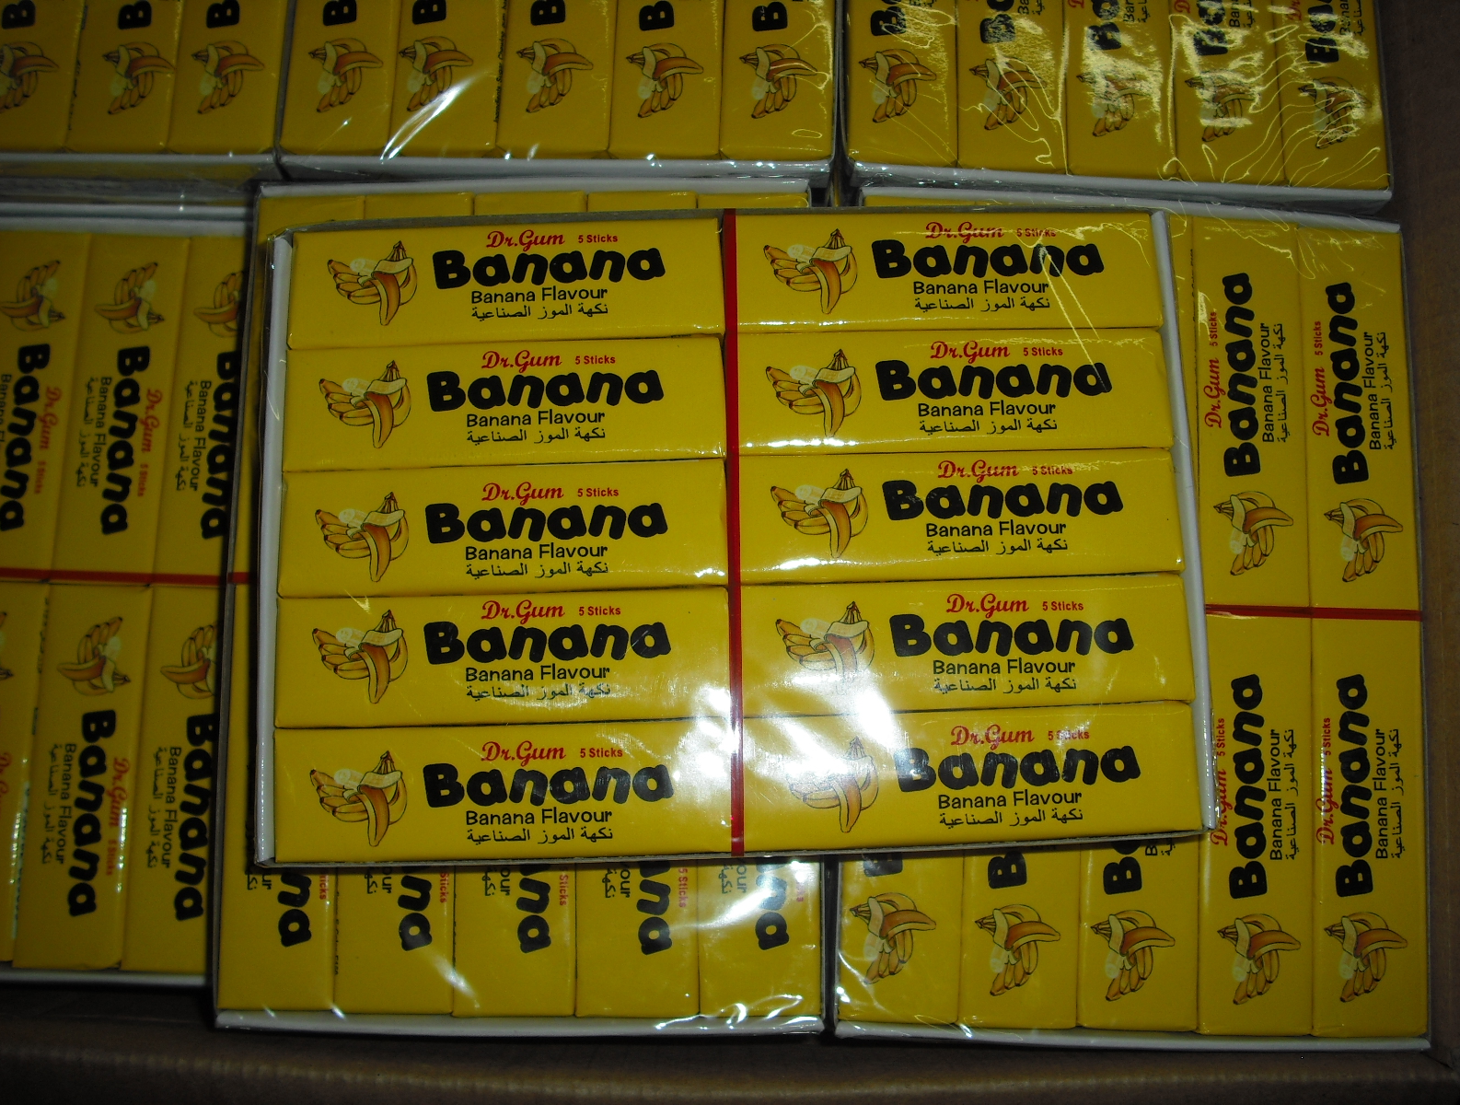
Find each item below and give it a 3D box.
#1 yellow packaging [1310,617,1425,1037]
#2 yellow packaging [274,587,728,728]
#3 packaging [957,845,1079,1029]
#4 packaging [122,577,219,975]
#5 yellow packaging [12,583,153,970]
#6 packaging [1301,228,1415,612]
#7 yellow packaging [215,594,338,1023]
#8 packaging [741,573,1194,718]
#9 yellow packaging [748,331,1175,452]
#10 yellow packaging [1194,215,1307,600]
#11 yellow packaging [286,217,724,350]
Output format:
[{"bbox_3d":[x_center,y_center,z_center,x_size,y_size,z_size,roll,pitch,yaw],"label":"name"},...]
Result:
[{"bbox_3d":[0.115,0.050,0.295,0.021,0.011,0.074,3,79,0],"label":"yellow packaging"},{"bbox_3d":[-0.037,0.018,0.265,0.073,0.011,0.021,-1,79,-1],"label":"yellow packaging"},{"bbox_3d":[0.050,0.046,0.287,0.021,0.011,0.073,3,79,0],"label":"packaging"},{"bbox_3d":[-0.105,0.045,0.320,0.021,0.011,0.074,1,78,0],"label":"packaging"},{"bbox_3d":[-0.127,0.044,0.322,0.021,0.011,0.074,1,78,0],"label":"yellow packaging"},{"bbox_3d":[0.115,-0.024,0.301,0.021,0.011,0.073,3,79,0],"label":"packaging"},{"bbox_3d":[-0.079,0.044,0.286,0.021,0.011,0.073,0,79,-1],"label":"yellow packaging"},{"bbox_3d":[0.039,0.016,0.266,0.073,0.011,0.021,-1,79,-1],"label":"packaging"},{"bbox_3d":[0.037,-0.026,0.274,0.073,0.011,0.021,-1,79,-1],"label":"yellow packaging"},{"bbox_3d":[0.098,-0.026,0.308,0.021,0.011,0.074,3,79,0],"label":"yellow packaging"},{"bbox_3d":[-0.039,-0.045,0.282,0.074,0.011,0.021,-2,78,0],"label":"yellow packaging"}]

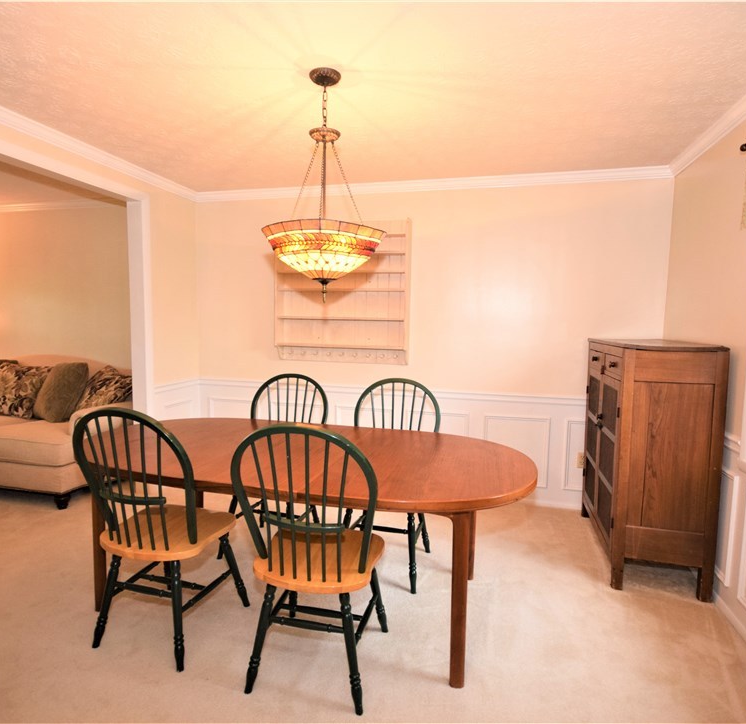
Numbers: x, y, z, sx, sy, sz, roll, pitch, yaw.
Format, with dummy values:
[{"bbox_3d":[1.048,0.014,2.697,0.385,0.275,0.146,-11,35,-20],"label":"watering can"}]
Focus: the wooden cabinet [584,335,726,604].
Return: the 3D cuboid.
[{"bbox_3d":[1.607,0.528,2.726,0.472,1.275,0.970,3,5,15],"label":"wooden cabinet"}]

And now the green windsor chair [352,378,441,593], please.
[{"bbox_3d":[0.078,0.636,2.537,0.515,1.030,0.520,3,5,15],"label":"green windsor chair"}]

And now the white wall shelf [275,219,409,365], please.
[{"bbox_3d":[-0.251,-0.556,3.594,1.100,1.120,0.110,3,6,16],"label":"white wall shelf"}]

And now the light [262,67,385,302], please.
[{"bbox_3d":[-0.212,-0.756,2.004,0.585,0.978,0.585,3,5,15],"label":"light"}]

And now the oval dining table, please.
[{"bbox_3d":[-0.367,0.796,2.281,2.220,0.739,1.070,2,5,13],"label":"oval dining table"}]

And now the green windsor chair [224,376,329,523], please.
[{"bbox_3d":[-0.583,0.605,2.716,0.520,1.030,0.520,3,5,15],"label":"green windsor chair"}]

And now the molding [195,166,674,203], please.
[{"bbox_3d":[0.239,-1.329,3.436,3.650,0.070,0.060,3,5,14],"label":"molding"}]

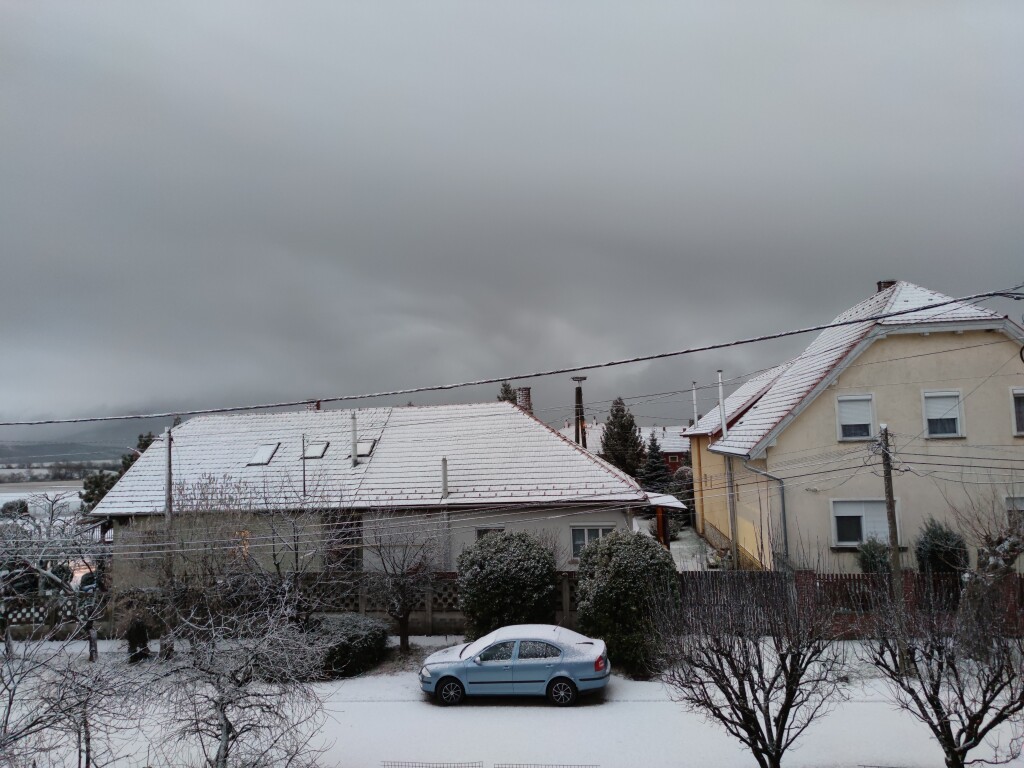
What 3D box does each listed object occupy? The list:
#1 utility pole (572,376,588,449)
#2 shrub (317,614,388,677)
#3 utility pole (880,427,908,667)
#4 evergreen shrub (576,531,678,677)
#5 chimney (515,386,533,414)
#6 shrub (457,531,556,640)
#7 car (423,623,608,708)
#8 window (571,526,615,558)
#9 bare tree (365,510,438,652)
[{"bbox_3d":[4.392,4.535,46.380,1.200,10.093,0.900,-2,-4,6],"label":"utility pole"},{"bbox_3d":[-4.437,7.204,19.949,2.000,1.314,1.900,-2,-4,6],"label":"shrub"},{"bbox_3d":[9.558,4.121,17.782,0.280,6.156,0.260,-2,-4,6],"label":"utility pole"},{"bbox_3d":[3.201,5.874,19.828,2.774,3.412,2.600,-2,-4,6],"label":"evergreen shrub"},{"bbox_3d":[0.490,0.716,30.800,0.680,1.250,0.620,-3,-4,8],"label":"chimney"},{"bbox_3d":[-0.160,6.033,20.529,2.859,3.436,2.700,-2,-4,6],"label":"shrub"},{"bbox_3d":[0.040,6.810,17.280,4.570,1.480,1.780,-2,-4,6],"label":"car"},{"bbox_3d":[2.996,5.834,26.100,1.600,1.200,0.150,-3,-4,8],"label":"window"},{"bbox_3d":[-3.340,5.849,21.155,2.307,4.119,2.200,-2,-4,6],"label":"bare tree"}]

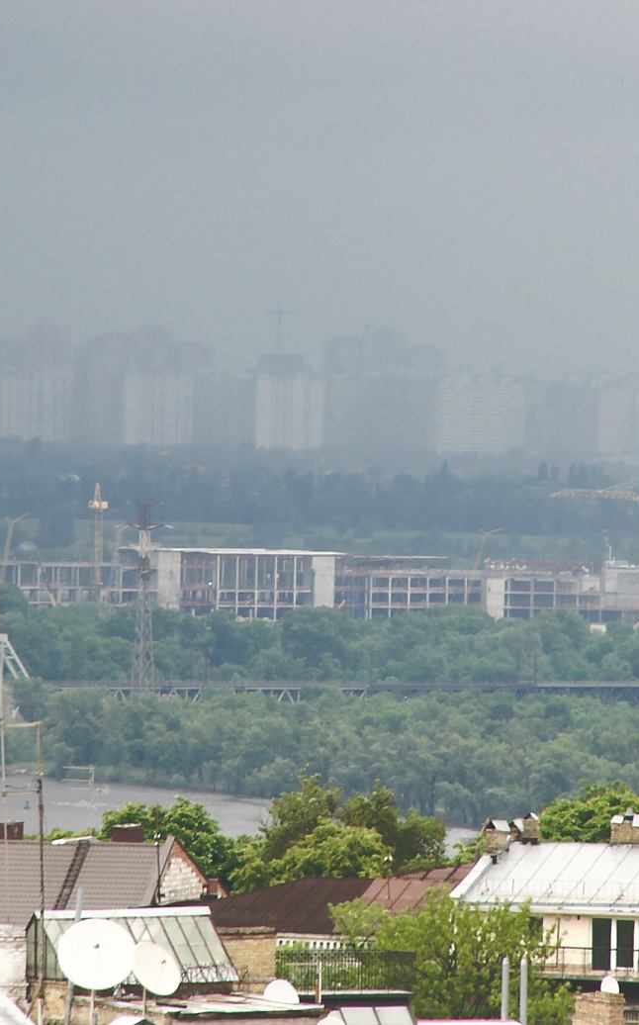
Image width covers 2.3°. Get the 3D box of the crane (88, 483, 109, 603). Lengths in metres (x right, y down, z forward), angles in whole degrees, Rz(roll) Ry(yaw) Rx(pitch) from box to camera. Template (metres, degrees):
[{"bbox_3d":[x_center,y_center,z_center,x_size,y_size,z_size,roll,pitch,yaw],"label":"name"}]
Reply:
[{"bbox_3d":[-78.140,11.687,5490.363,7.000,44.000,50.000,1,1,-5],"label":"crane"}]

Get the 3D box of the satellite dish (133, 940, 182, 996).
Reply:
[{"bbox_3d":[-4.984,13.993,480.000,1.870,1.870,0.500,0,-15,-36],"label":"satellite dish"}]

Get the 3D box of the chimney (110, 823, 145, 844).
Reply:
[{"bbox_3d":[-7.512,12.598,611.000,1.250,1.000,0.650,1,1,17],"label":"chimney"}]

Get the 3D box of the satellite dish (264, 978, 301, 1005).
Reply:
[{"bbox_3d":[-1.200,15.376,495.000,1.180,1.280,0.420,0,-7,-25],"label":"satellite dish"}]

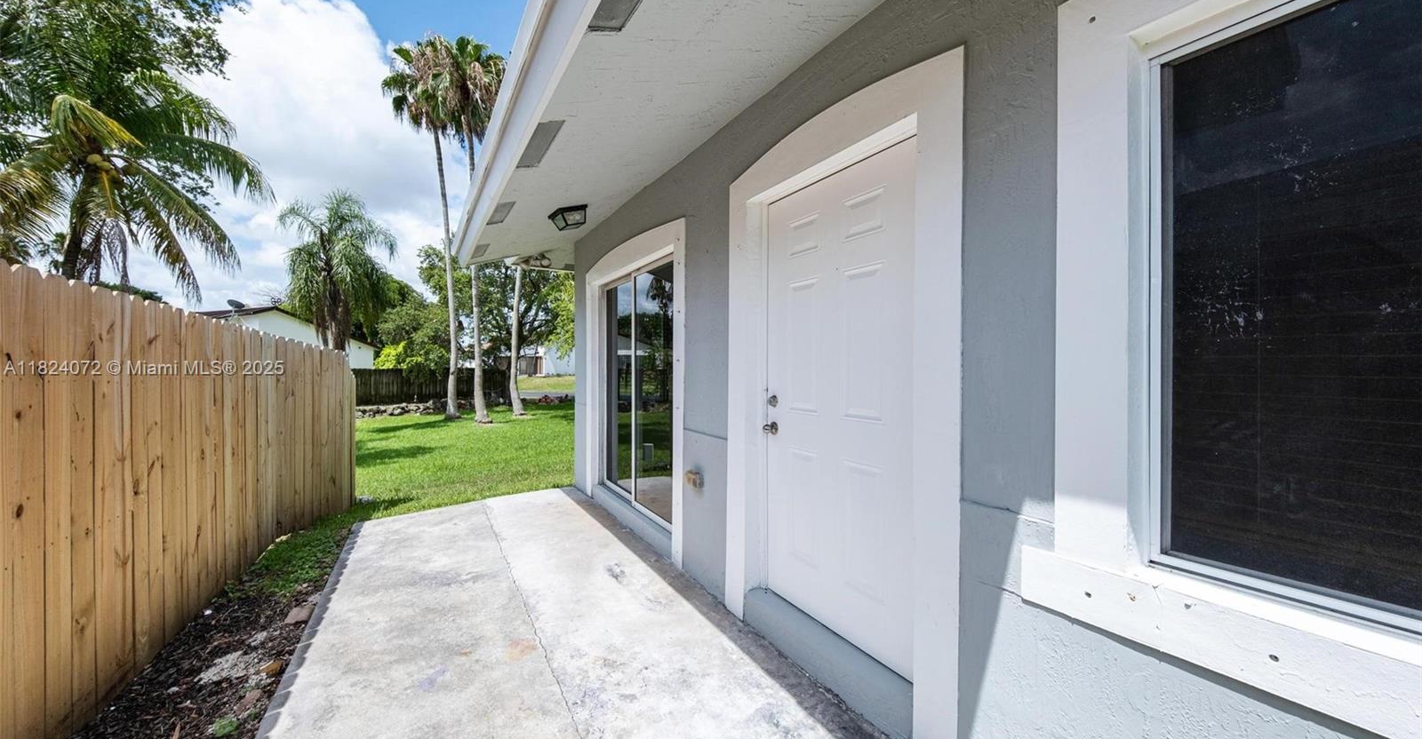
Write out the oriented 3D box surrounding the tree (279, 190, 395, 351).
[{"bbox_3d":[-13.250,-2.400,17.000,3.400,7.900,3.400,0,0,-32],"label":"tree"}]

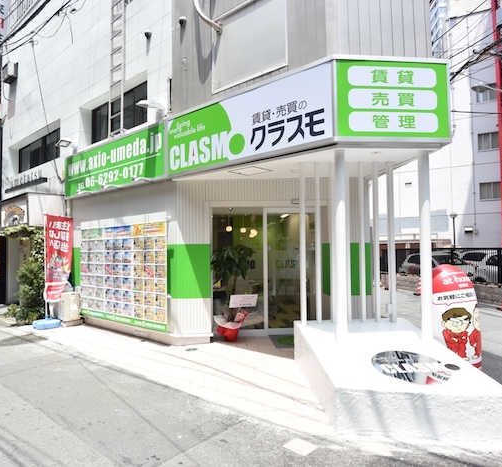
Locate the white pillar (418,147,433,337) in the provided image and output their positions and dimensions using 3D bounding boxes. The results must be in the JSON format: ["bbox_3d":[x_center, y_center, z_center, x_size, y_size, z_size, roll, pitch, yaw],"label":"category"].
[{"bbox_3d":[2.022,0.145,4.050,0.120,2.200,0.120,0,-2,-3],"label":"white pillar"}]

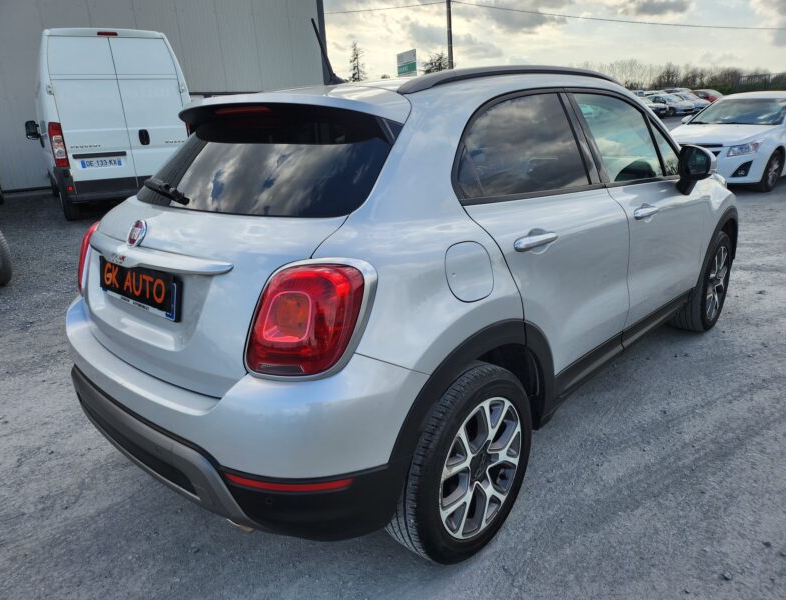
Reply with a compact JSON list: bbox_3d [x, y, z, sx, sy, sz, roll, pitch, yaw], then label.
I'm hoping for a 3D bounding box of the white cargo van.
[{"bbox_3d":[-5.261,-3.039,10.175,2.200,2.520,5.500,-14,20,-30],"label":"white cargo van"}]

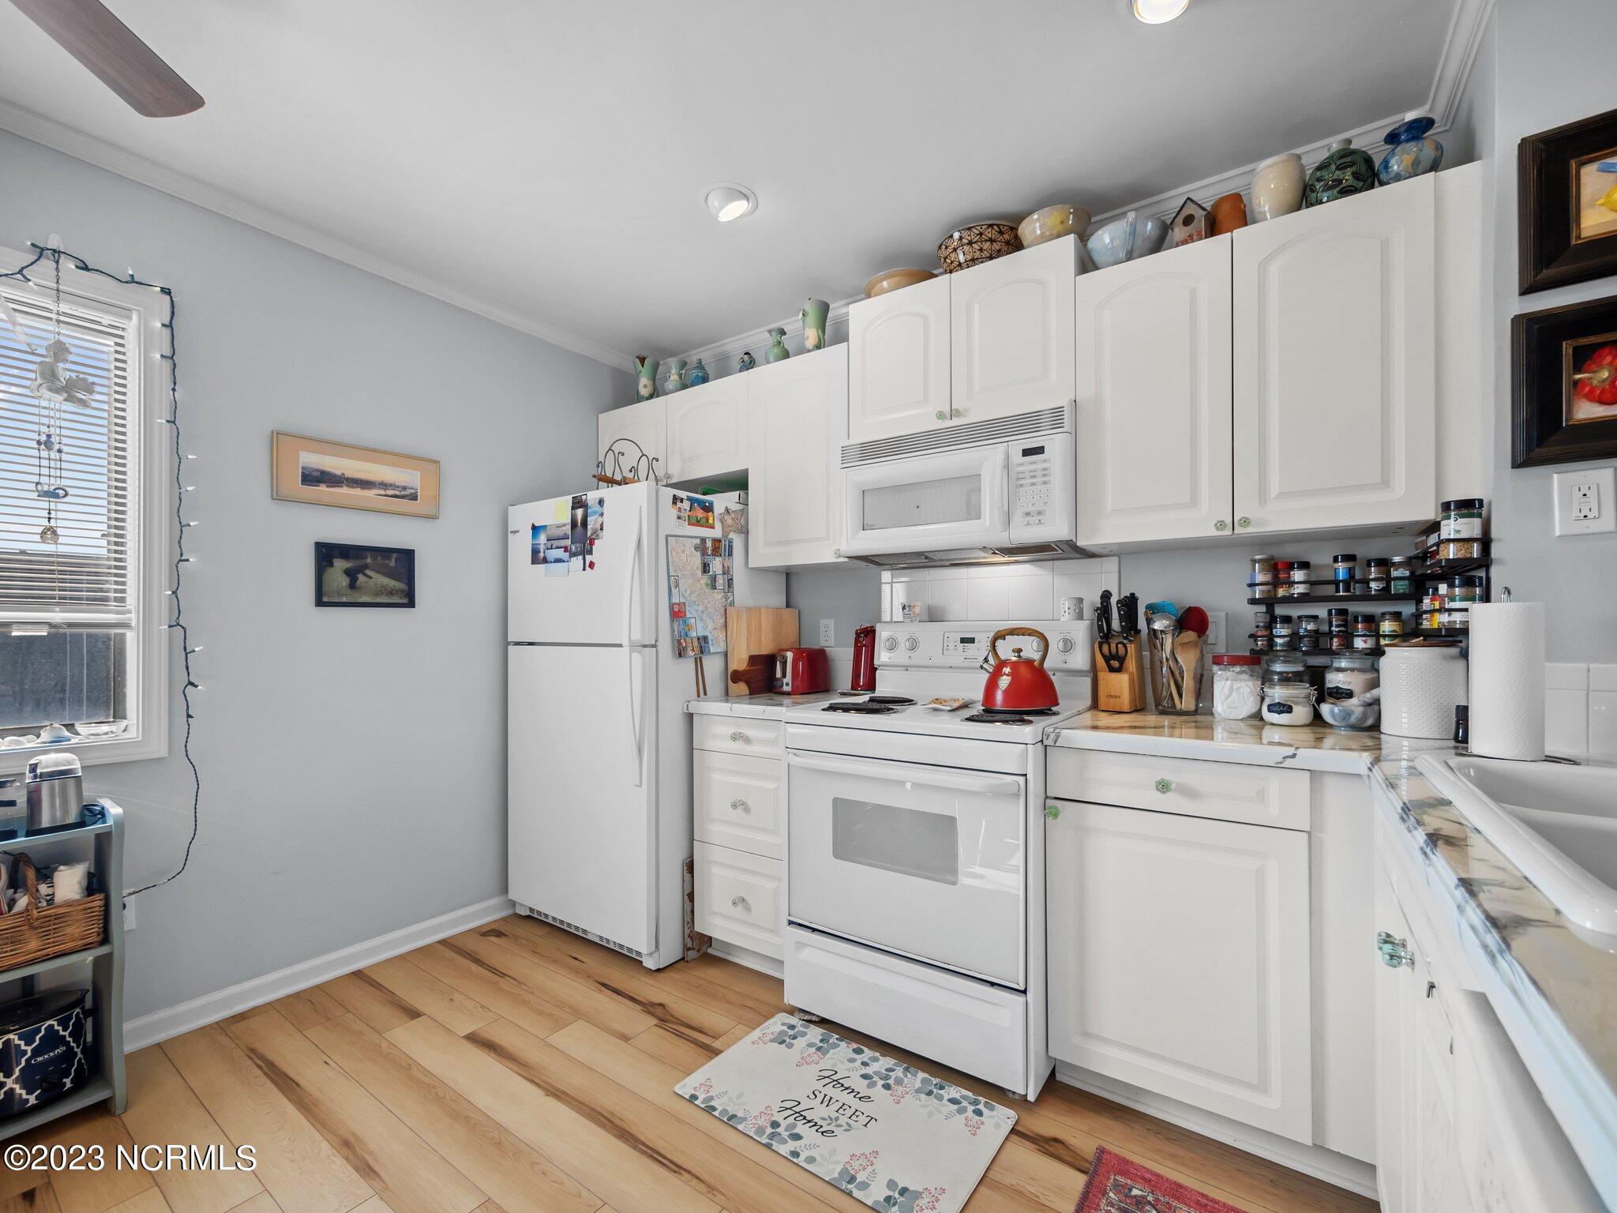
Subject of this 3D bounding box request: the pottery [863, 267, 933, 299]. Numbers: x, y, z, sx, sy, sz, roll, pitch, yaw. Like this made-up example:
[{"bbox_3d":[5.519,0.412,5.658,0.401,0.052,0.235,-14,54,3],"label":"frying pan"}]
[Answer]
[{"bbox_3d":[0.359,-1.123,2.404,0.300,0.083,0.300,0,-2,0],"label":"pottery"}]

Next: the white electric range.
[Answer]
[{"bbox_3d":[0.420,0.639,2.093,0.759,1.190,0.675,-1,-2,34],"label":"white electric range"}]

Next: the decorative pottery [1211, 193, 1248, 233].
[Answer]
[{"bbox_3d":[1.142,-1.026,1.774,0.086,0.148,0.086,-1,-2,34],"label":"decorative pottery"}]

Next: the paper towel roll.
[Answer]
[{"bbox_3d":[1.278,0.133,1.200,0.100,0.280,0.100,-1,-2,34],"label":"paper towel roll"}]

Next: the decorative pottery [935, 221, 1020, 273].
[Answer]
[{"bbox_3d":[0.590,-1.160,2.248,0.282,0.148,0.282,0,-2,0],"label":"decorative pottery"}]

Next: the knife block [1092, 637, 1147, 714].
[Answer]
[{"bbox_3d":[0.943,0.197,1.974,0.112,0.226,0.135,-1,-2,34],"label":"knife block"}]

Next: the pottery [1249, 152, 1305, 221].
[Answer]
[{"bbox_3d":[1.217,-1.053,1.699,0.120,0.197,0.120,-1,-2,34],"label":"pottery"}]

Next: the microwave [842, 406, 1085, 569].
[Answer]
[{"bbox_3d":[0.530,-0.368,2.189,0.758,0.415,0.395,-1,-2,34],"label":"microwave"}]

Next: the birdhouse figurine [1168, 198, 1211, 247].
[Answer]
[{"bbox_3d":[1.053,-1.026,1.792,0.096,0.155,0.072,-1,-2,43],"label":"birdhouse figurine"}]

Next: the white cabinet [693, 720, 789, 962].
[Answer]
[{"bbox_3d":[-0.050,0.813,2.462,0.450,0.865,0.625,-1,-2,34],"label":"white cabinet"}]

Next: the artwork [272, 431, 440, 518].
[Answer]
[{"bbox_3d":[-1.567,-0.446,2.297,0.022,0.222,0.520,-1,-2,34],"label":"artwork"}]

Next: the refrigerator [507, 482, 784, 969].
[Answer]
[{"bbox_3d":[-0.658,0.422,2.744,0.812,1.665,0.815,-1,-2,34],"label":"refrigerator"}]

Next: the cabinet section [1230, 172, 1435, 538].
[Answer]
[{"bbox_3d":[1.360,-0.592,1.732,0.385,0.765,0.335,-1,-2,34],"label":"cabinet section"}]

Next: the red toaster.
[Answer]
[{"bbox_3d":[-0.026,0.254,2.613,0.145,0.180,0.200,-1,-2,39],"label":"red toaster"}]

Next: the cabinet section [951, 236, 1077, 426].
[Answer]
[{"bbox_3d":[0.725,-0.867,2.191,0.381,0.462,0.335,-1,-2,34],"label":"cabinet section"}]

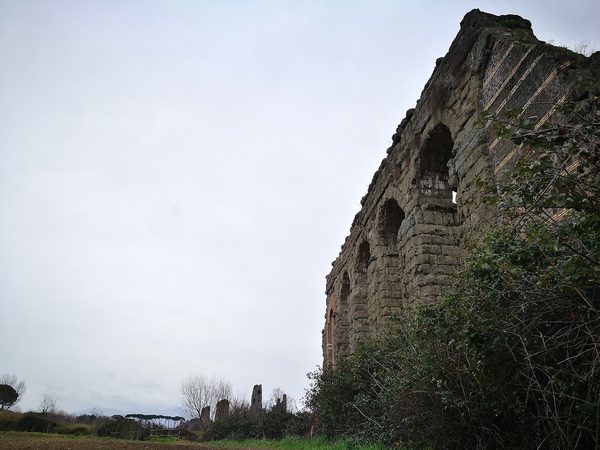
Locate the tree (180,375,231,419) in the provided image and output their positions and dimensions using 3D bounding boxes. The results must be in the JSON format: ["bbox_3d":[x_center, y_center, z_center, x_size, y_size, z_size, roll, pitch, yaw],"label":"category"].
[{"bbox_3d":[-19.800,37.340,98.000,10.600,11.500,10.000,0,-23,0],"label":"tree"}]

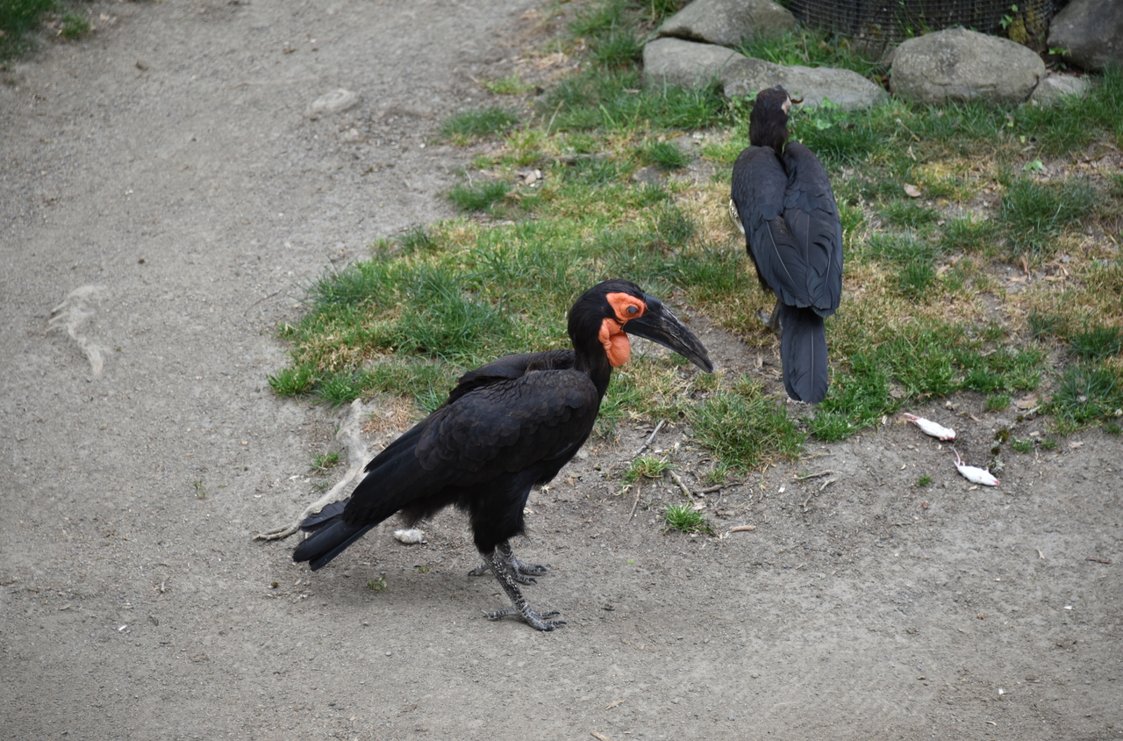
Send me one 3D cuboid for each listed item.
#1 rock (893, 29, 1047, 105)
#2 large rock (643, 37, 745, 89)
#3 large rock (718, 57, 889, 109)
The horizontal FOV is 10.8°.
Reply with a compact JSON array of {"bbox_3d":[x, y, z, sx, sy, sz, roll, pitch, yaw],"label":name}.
[{"bbox_3d":[0.906,-0.677,13.240,0.350,0.170,0.250,0,22,0],"label":"rock"},{"bbox_3d":[0.296,-0.688,13.296,0.235,0.115,0.190,6,23,14],"label":"large rock"},{"bbox_3d":[0.540,-0.636,13.204,0.365,0.110,0.200,5,22,11],"label":"large rock"}]

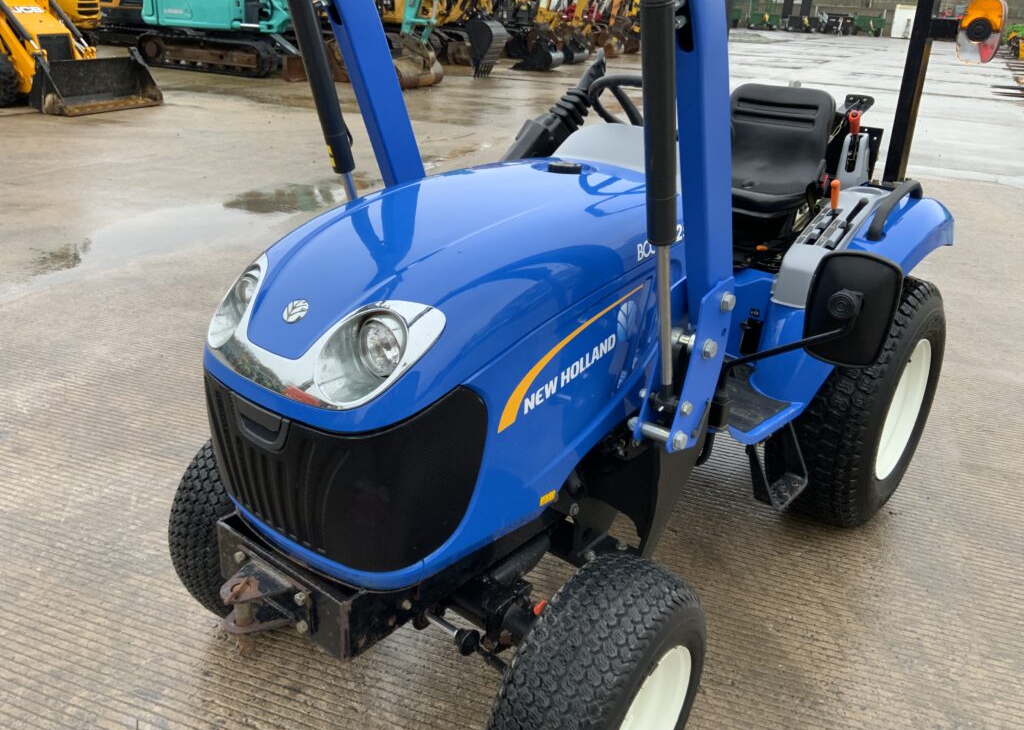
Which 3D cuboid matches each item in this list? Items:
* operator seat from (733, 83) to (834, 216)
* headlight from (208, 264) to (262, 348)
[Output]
[{"bbox_3d":[0.771,-0.695,2.732,0.439,0.383,0.449,20,30,35],"label":"operator seat"},{"bbox_3d":[-0.504,-0.113,1.611,0.118,0.143,0.138,20,30,35],"label":"headlight"}]

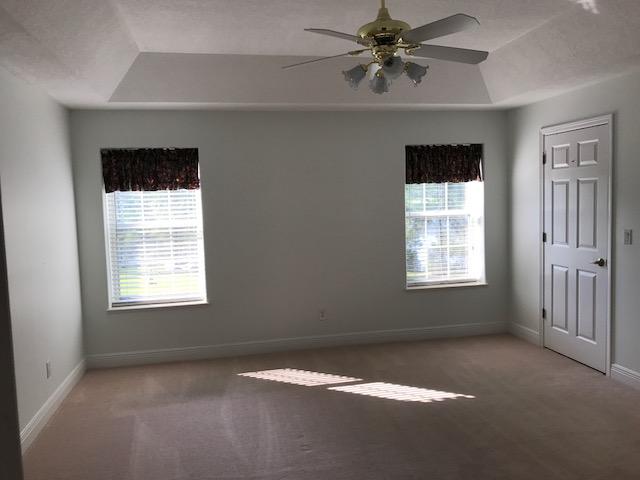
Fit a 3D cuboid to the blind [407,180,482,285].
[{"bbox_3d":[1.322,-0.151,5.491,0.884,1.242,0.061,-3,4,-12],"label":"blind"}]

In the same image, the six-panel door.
[{"bbox_3d":[2.279,0.032,4.617,0.101,2.139,0.957,-3,4,-12],"label":"six-panel door"}]

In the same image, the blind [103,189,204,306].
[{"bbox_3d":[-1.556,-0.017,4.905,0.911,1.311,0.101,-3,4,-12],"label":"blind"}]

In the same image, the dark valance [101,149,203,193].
[{"bbox_3d":[-1.569,-0.657,4.838,0.881,0.397,0.081,-3,4,-12],"label":"dark valance"}]

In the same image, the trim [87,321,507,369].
[{"bbox_3d":[-0.053,1.059,5.247,4.344,0.135,0.022,-3,4,-12],"label":"trim"}]

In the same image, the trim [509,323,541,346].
[{"bbox_3d":[2.116,0.982,5.420,0.022,0.135,0.551,-3,4,-12],"label":"trim"}]

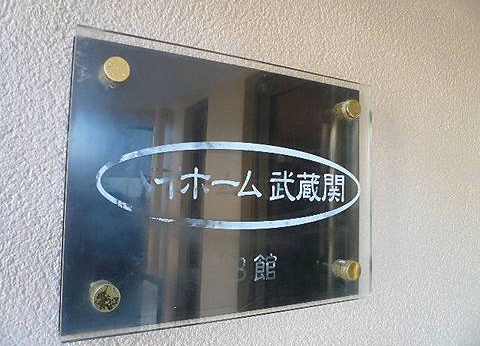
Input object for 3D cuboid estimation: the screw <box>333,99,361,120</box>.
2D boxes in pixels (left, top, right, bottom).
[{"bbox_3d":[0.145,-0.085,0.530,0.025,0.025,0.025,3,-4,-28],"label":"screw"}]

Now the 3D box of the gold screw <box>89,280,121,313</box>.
[{"bbox_3d":[-0.131,0.117,0.373,0.025,0.025,0.025,3,-4,-28],"label":"gold screw"}]

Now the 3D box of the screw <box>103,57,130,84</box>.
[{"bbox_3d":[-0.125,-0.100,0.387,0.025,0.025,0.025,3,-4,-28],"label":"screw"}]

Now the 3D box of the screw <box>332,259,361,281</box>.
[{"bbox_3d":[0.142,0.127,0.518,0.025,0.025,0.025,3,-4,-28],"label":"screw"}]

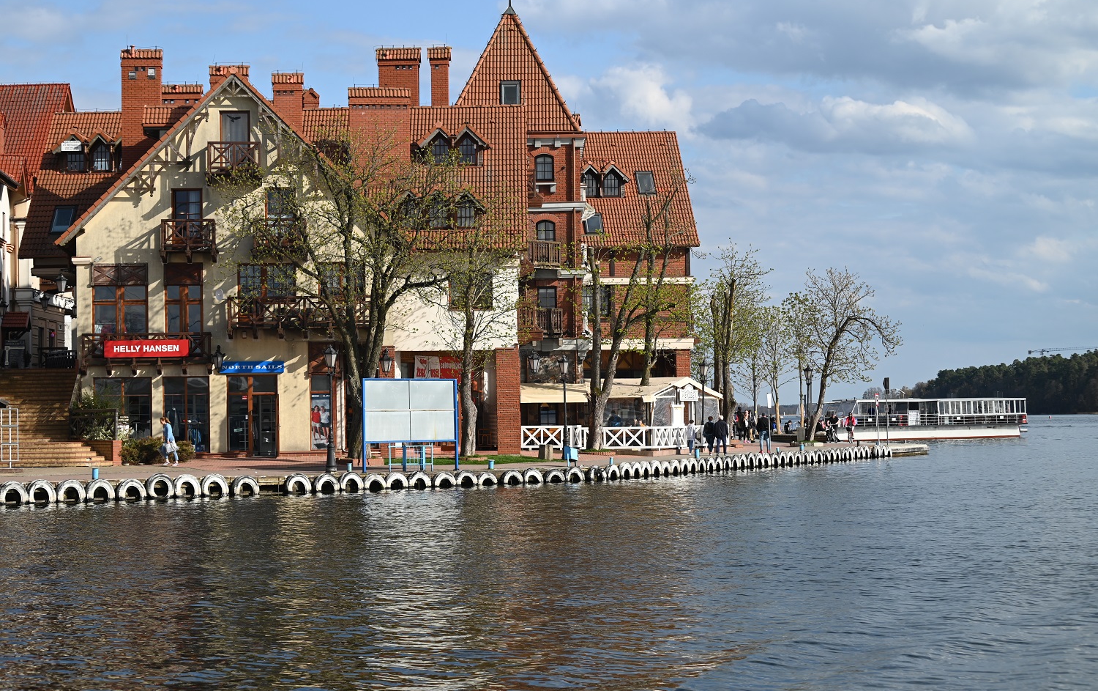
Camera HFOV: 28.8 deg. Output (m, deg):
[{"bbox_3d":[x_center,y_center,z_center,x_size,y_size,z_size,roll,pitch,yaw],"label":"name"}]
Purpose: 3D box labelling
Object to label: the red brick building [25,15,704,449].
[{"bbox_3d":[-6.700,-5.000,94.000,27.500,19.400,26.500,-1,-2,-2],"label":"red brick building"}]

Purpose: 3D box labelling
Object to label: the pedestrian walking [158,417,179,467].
[{"bbox_3d":[-12.722,3.218,71.528,0.650,1.637,0.500,0,-2,-12],"label":"pedestrian walking"}]

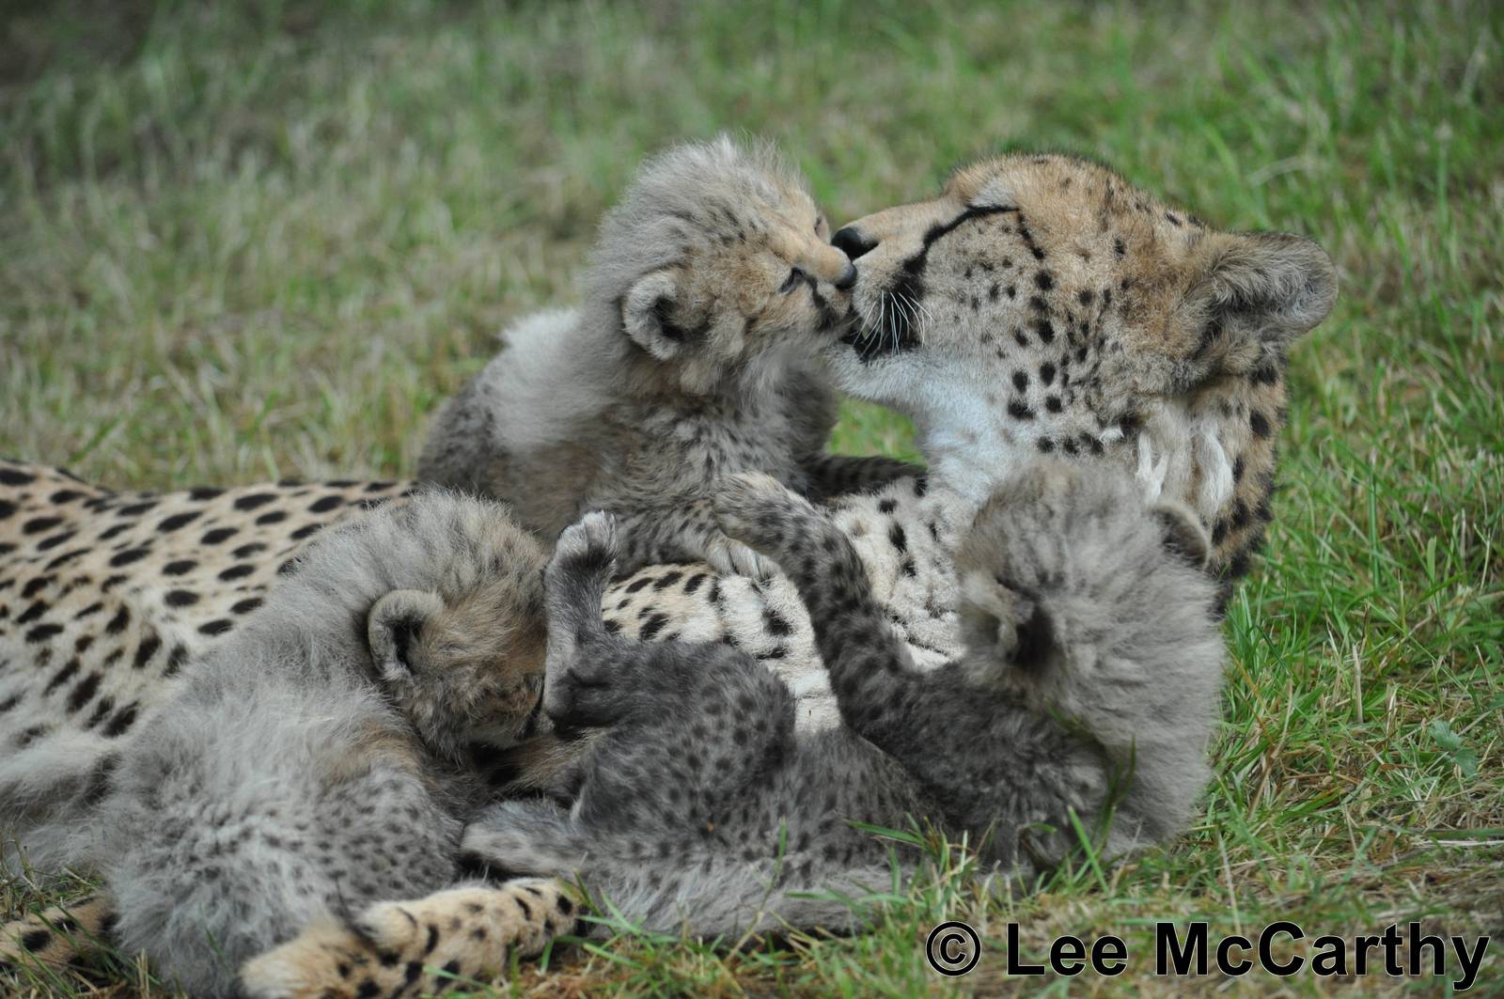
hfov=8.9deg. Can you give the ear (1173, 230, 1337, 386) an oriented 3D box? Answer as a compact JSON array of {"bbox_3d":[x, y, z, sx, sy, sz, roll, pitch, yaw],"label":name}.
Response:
[{"bbox_3d":[0.251,-0.095,4.830,0.080,0.072,0.045,-13,25,6],"label":"ear"}]

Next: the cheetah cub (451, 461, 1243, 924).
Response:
[{"bbox_3d":[0.044,0.099,4.720,0.360,0.210,0.185,-8,-7,0],"label":"cheetah cub"}]

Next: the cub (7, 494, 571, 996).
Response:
[{"bbox_3d":[-0.218,0.118,4.680,0.290,0.210,0.190,-9,14,-39],"label":"cub"}]

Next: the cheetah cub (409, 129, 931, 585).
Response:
[{"bbox_3d":[-0.053,-0.070,4.870,0.260,0.210,0.165,6,13,30],"label":"cheetah cub"}]

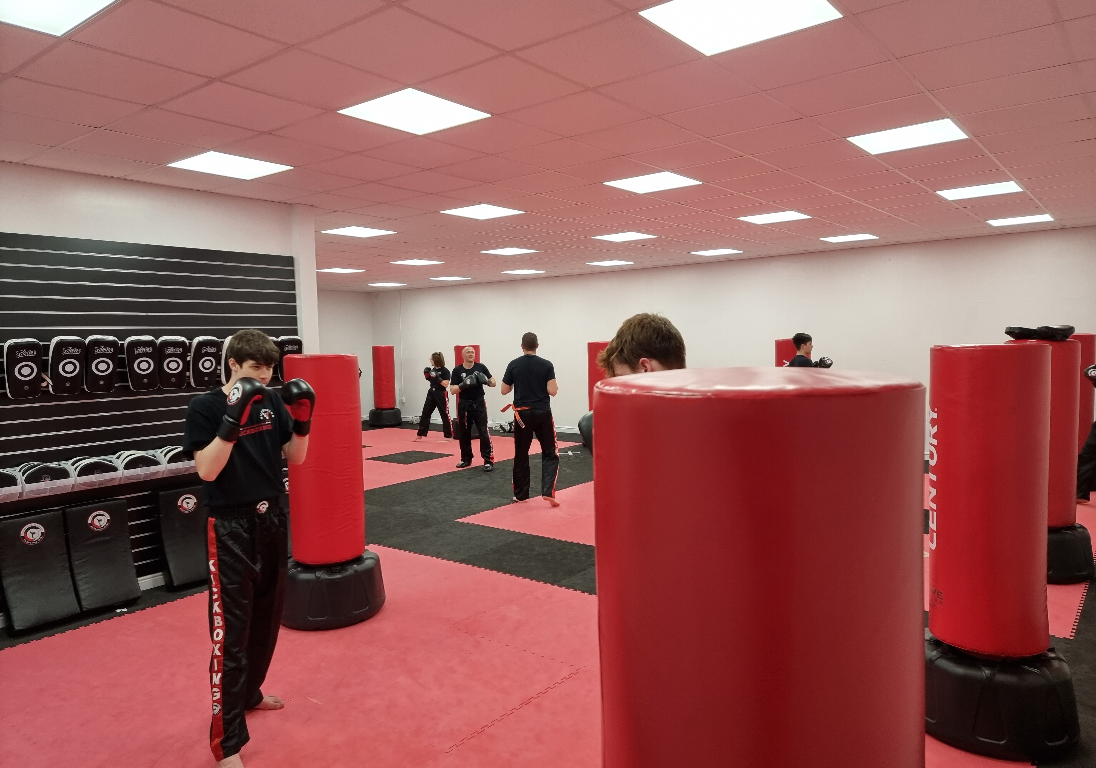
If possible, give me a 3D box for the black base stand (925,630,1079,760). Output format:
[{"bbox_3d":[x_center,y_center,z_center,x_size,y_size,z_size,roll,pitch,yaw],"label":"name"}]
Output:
[{"bbox_3d":[1.931,1.337,3.375,0.670,0.330,0.670,-1,3,0],"label":"black base stand"}]

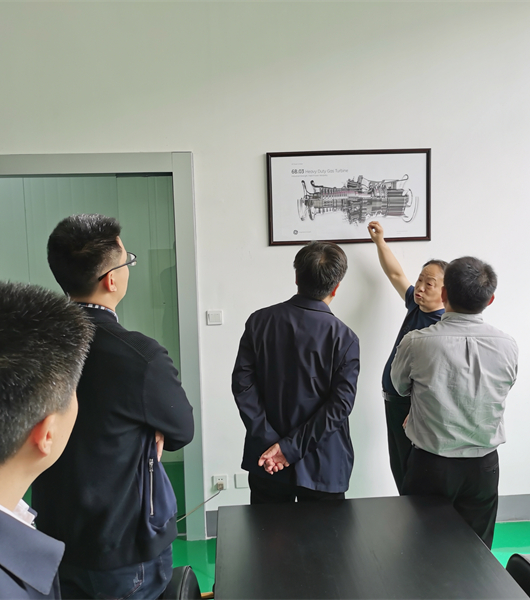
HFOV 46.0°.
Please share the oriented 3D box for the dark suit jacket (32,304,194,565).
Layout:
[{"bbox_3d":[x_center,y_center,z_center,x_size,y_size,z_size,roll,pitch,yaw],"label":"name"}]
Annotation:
[{"bbox_3d":[-0.429,0.342,1.712,0.530,0.690,0.370,2,7,31],"label":"dark suit jacket"}]

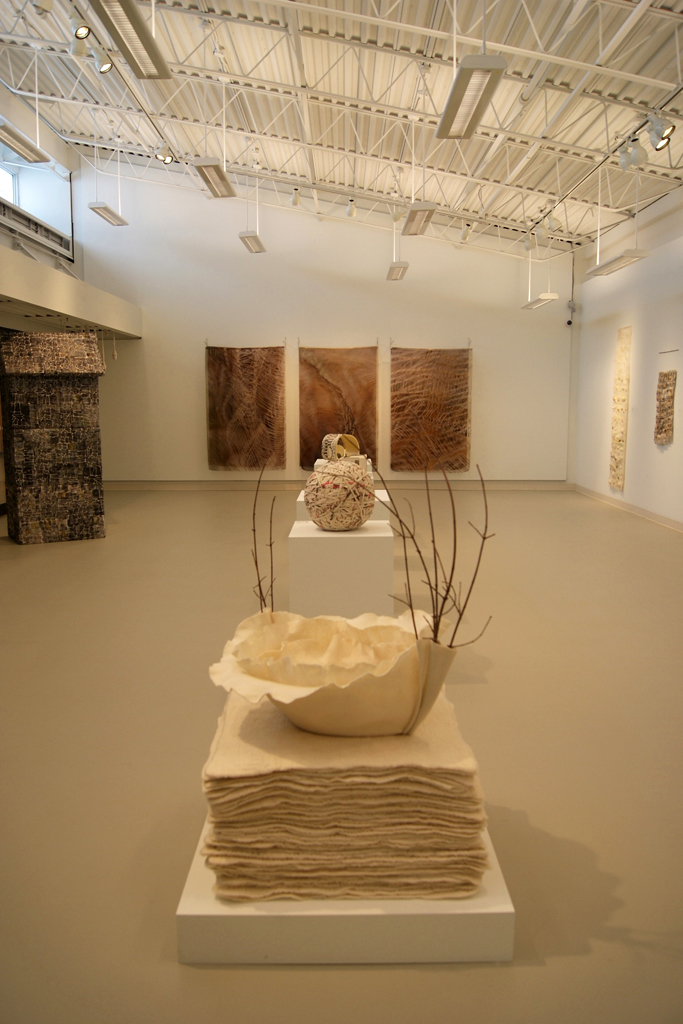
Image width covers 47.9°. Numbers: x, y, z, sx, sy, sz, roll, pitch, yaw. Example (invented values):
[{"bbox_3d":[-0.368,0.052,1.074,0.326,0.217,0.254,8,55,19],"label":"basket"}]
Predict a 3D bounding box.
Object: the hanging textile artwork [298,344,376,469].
[{"bbox_3d":[-0.053,-1.774,13.283,1.347,2.117,0.050,0,8,0],"label":"hanging textile artwork"}]

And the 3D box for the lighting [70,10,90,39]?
[{"bbox_3d":[-2.125,-3.968,6.253,0.170,0.210,0.145,8,11,43],"label":"lighting"}]

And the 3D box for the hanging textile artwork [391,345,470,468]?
[{"bbox_3d":[1.556,-1.765,13.284,1.436,2.117,0.050,0,8,0],"label":"hanging textile artwork"}]

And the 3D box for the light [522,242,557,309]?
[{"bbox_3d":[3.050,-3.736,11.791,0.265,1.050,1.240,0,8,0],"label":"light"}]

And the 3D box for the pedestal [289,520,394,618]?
[{"bbox_3d":[0.005,0.469,4.804,0.610,0.745,0.600,0,8,0],"label":"pedestal"}]

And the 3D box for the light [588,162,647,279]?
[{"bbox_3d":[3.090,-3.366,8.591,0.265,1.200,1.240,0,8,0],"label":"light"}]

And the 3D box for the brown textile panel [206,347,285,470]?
[{"bbox_3d":[-1.648,-1.774,13.283,1.320,2.117,0.050,0,8,0],"label":"brown textile panel"}]

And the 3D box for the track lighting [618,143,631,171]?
[{"bbox_3d":[2.591,-3.254,7.031,0.115,0.230,0.150,5,9,30],"label":"track lighting"}]

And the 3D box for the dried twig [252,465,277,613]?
[{"bbox_3d":[-0.267,0.092,2.660,0.085,0.515,0.100,0,8,0],"label":"dried twig"}]

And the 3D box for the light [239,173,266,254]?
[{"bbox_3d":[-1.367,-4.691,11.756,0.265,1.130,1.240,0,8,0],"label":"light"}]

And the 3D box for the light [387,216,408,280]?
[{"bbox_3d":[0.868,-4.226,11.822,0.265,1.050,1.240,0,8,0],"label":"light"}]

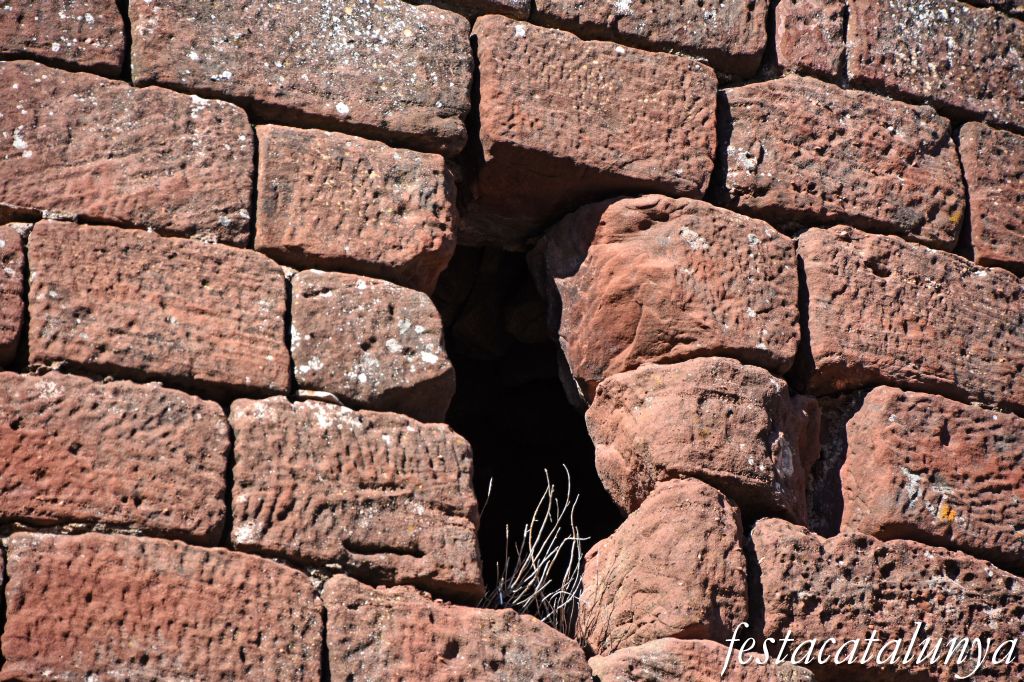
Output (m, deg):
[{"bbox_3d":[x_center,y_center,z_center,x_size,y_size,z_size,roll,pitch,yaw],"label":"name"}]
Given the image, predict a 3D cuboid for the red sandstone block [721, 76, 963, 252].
[{"bbox_3d":[0.607,-0.281,13.144,0.500,0.339,0.310,13,-39,-17],"label":"red sandstone block"}]

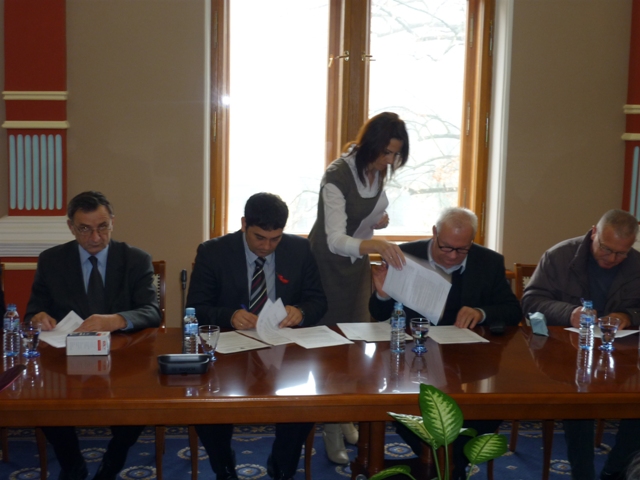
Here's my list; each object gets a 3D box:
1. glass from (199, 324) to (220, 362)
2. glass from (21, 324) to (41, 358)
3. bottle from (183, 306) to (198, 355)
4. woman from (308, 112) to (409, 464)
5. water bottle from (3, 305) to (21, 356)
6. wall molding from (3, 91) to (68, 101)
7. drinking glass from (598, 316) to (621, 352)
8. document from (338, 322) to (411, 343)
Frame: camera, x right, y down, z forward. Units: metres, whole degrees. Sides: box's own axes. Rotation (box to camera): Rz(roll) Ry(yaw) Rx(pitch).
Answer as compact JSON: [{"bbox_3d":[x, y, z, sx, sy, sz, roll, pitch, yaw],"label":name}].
[{"bbox_3d":[-0.404,0.378,3.533,0.077,0.122,0.077,1,7,-6],"label":"glass"},{"bbox_3d":[-1.057,0.364,3.514,0.077,0.122,0.077,-1,8,-17],"label":"glass"},{"bbox_3d":[-0.479,0.336,3.575,0.059,0.192,0.059,0,7,-8],"label":"bottle"},{"bbox_3d":[0.199,0.250,4.497,0.600,1.680,0.470,8,10,42],"label":"woman"},{"bbox_3d":[-1.127,0.328,3.512,0.059,0.192,0.059,-1,8,-18],"label":"water bottle"},{"bbox_3d":[-1.613,-0.818,5.445,0.375,0.054,0.070,1,7,-5],"label":"wall molding"},{"bbox_3d":[1.156,0.378,3.824,0.077,0.122,0.077,4,8,17],"label":"drinking glass"},{"bbox_3d":[0.221,0.385,4.050,0.270,0.005,0.320,0,7,-11],"label":"document"}]

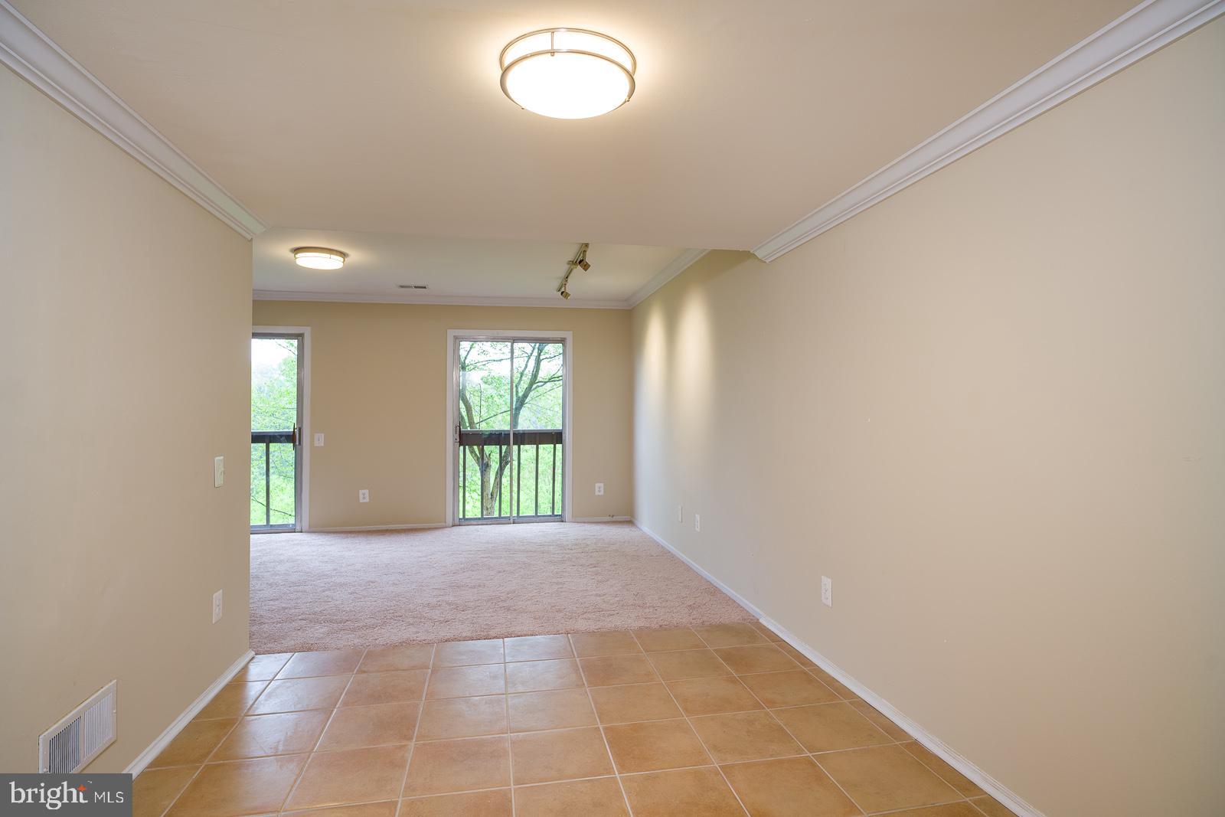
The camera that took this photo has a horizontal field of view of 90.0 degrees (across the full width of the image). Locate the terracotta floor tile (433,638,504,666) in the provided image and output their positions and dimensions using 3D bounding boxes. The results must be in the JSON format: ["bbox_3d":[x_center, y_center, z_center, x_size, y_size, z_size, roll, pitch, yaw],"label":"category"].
[{"bbox_3d":[-0.713,1.244,3.102,0.336,0.010,0.334,0,-1,-11],"label":"terracotta floor tile"}]

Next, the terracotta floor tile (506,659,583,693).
[{"bbox_3d":[-0.302,1.213,2.777,0.333,0.010,0.326,0,-1,-11],"label":"terracotta floor tile"}]

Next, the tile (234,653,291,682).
[{"bbox_3d":[-1.631,1.215,2.860,0.191,0.010,0.323,0,-1,-11],"label":"tile"}]

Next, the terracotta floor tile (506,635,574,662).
[{"bbox_3d":[-0.374,1.244,3.167,0.336,0.010,0.334,0,-1,-11],"label":"terracotta floor tile"}]

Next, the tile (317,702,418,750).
[{"bbox_3d":[-0.908,1.208,2.327,0.333,0.010,0.326,0,-1,-11],"label":"tile"}]

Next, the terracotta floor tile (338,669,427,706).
[{"bbox_3d":[-0.974,1.213,2.652,0.335,0.010,0.323,0,-1,-11],"label":"terracotta floor tile"}]

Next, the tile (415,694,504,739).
[{"bbox_3d":[-0.585,1.230,2.433,0.336,0.010,0.334,0,-1,-11],"label":"tile"}]

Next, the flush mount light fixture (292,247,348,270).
[{"bbox_3d":[-2.327,-1.195,4.874,0.360,0.100,0.360,0,-1,-11],"label":"flush mount light fixture"}]

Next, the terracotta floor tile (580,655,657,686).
[{"bbox_3d":[0.026,1.215,2.844,0.335,0.010,0.323,0,-1,-11],"label":"terracotta floor tile"}]

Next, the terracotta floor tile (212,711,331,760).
[{"bbox_3d":[-1.263,1.228,2.303,0.336,0.010,0.334,0,-1,-11],"label":"terracotta floor tile"}]

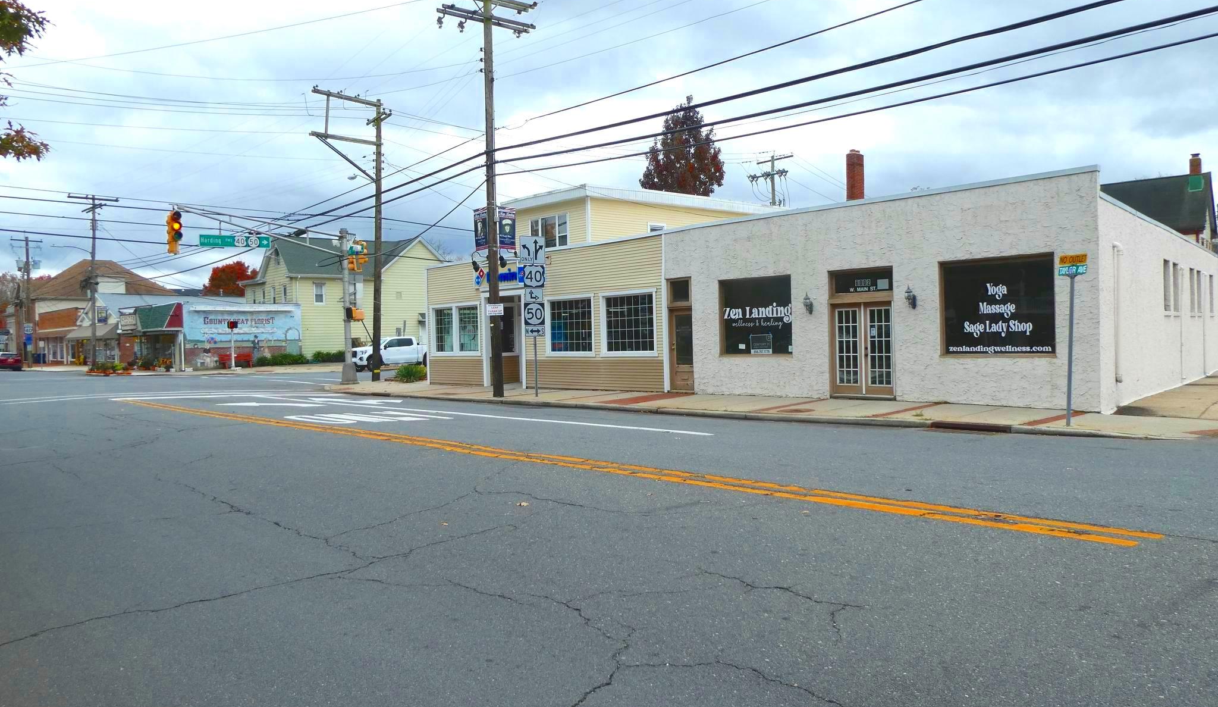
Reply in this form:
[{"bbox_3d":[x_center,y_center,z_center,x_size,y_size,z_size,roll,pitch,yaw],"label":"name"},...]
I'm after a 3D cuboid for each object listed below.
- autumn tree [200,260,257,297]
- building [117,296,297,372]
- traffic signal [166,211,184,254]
[{"bbox_3d":[-44.809,-5.047,99.885,8.500,11.832,8.500,-2,1,-42],"label":"autumn tree"},{"bbox_3d":[-31.001,-1.298,65.493,8.600,4.750,15.500,-2,2,-44],"label":"building"},{"bbox_3d":[-15.209,-4.236,29.600,0.420,1.480,0.600,-2,1,-42],"label":"traffic signal"}]

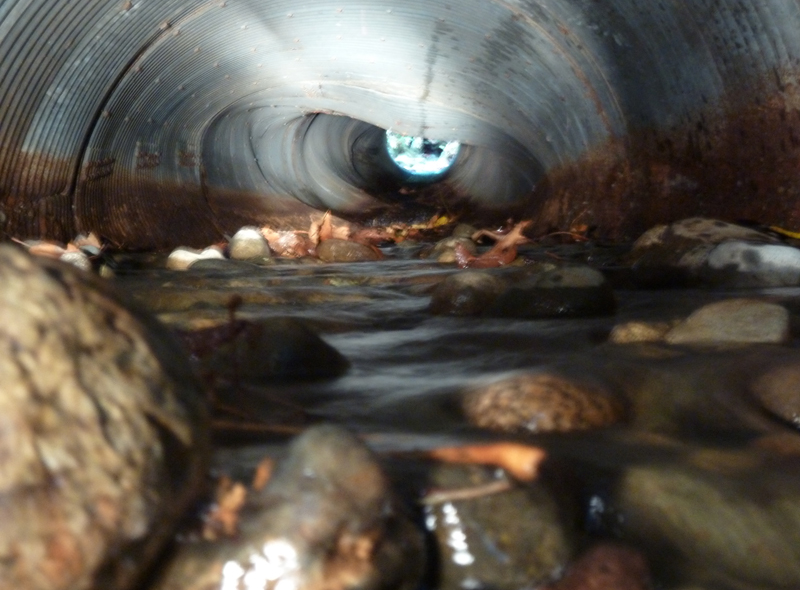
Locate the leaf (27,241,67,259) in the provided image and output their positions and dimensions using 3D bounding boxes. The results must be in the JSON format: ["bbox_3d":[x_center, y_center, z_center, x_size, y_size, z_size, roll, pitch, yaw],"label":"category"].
[{"bbox_3d":[-0.755,-0.095,3.850,0.085,0.038,0.060,0,2,0],"label":"leaf"}]

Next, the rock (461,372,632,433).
[{"bbox_3d":[0.077,0.062,0.950,0.087,0.043,0.070,0,2,0],"label":"rock"}]

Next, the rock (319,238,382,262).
[{"bbox_3d":[-0.118,-0.101,4.200,0.154,0.066,0.110,0,2,0],"label":"rock"}]

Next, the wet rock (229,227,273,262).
[{"bbox_3d":[-0.344,-0.114,4.150,0.101,0.092,0.090,0,2,0],"label":"wet rock"}]

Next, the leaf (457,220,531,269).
[{"bbox_3d":[0.197,-0.106,3.800,0.156,0.105,0.100,0,2,0],"label":"leaf"}]

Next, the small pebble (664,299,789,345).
[{"bbox_3d":[0.284,0.029,1.570,0.108,0.050,0.080,0,2,0],"label":"small pebble"}]

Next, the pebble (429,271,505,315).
[{"bbox_3d":[0.076,0.003,2.000,0.089,0.059,0.080,0,2,0],"label":"pebble"}]

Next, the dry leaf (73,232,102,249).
[{"bbox_3d":[-0.711,-0.124,4.100,0.068,0.041,0.050,0,2,0],"label":"dry leaf"}]

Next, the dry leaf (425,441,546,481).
[{"bbox_3d":[0.038,0.073,0.790,0.053,0.018,0.030,0,2,0],"label":"dry leaf"}]

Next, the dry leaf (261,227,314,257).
[{"bbox_3d":[-0.268,-0.125,4.300,0.129,0.072,0.090,0,2,0],"label":"dry leaf"}]

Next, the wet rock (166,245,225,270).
[{"bbox_3d":[-0.431,-0.076,3.800,0.122,0.057,0.090,0,2,0],"label":"wet rock"}]

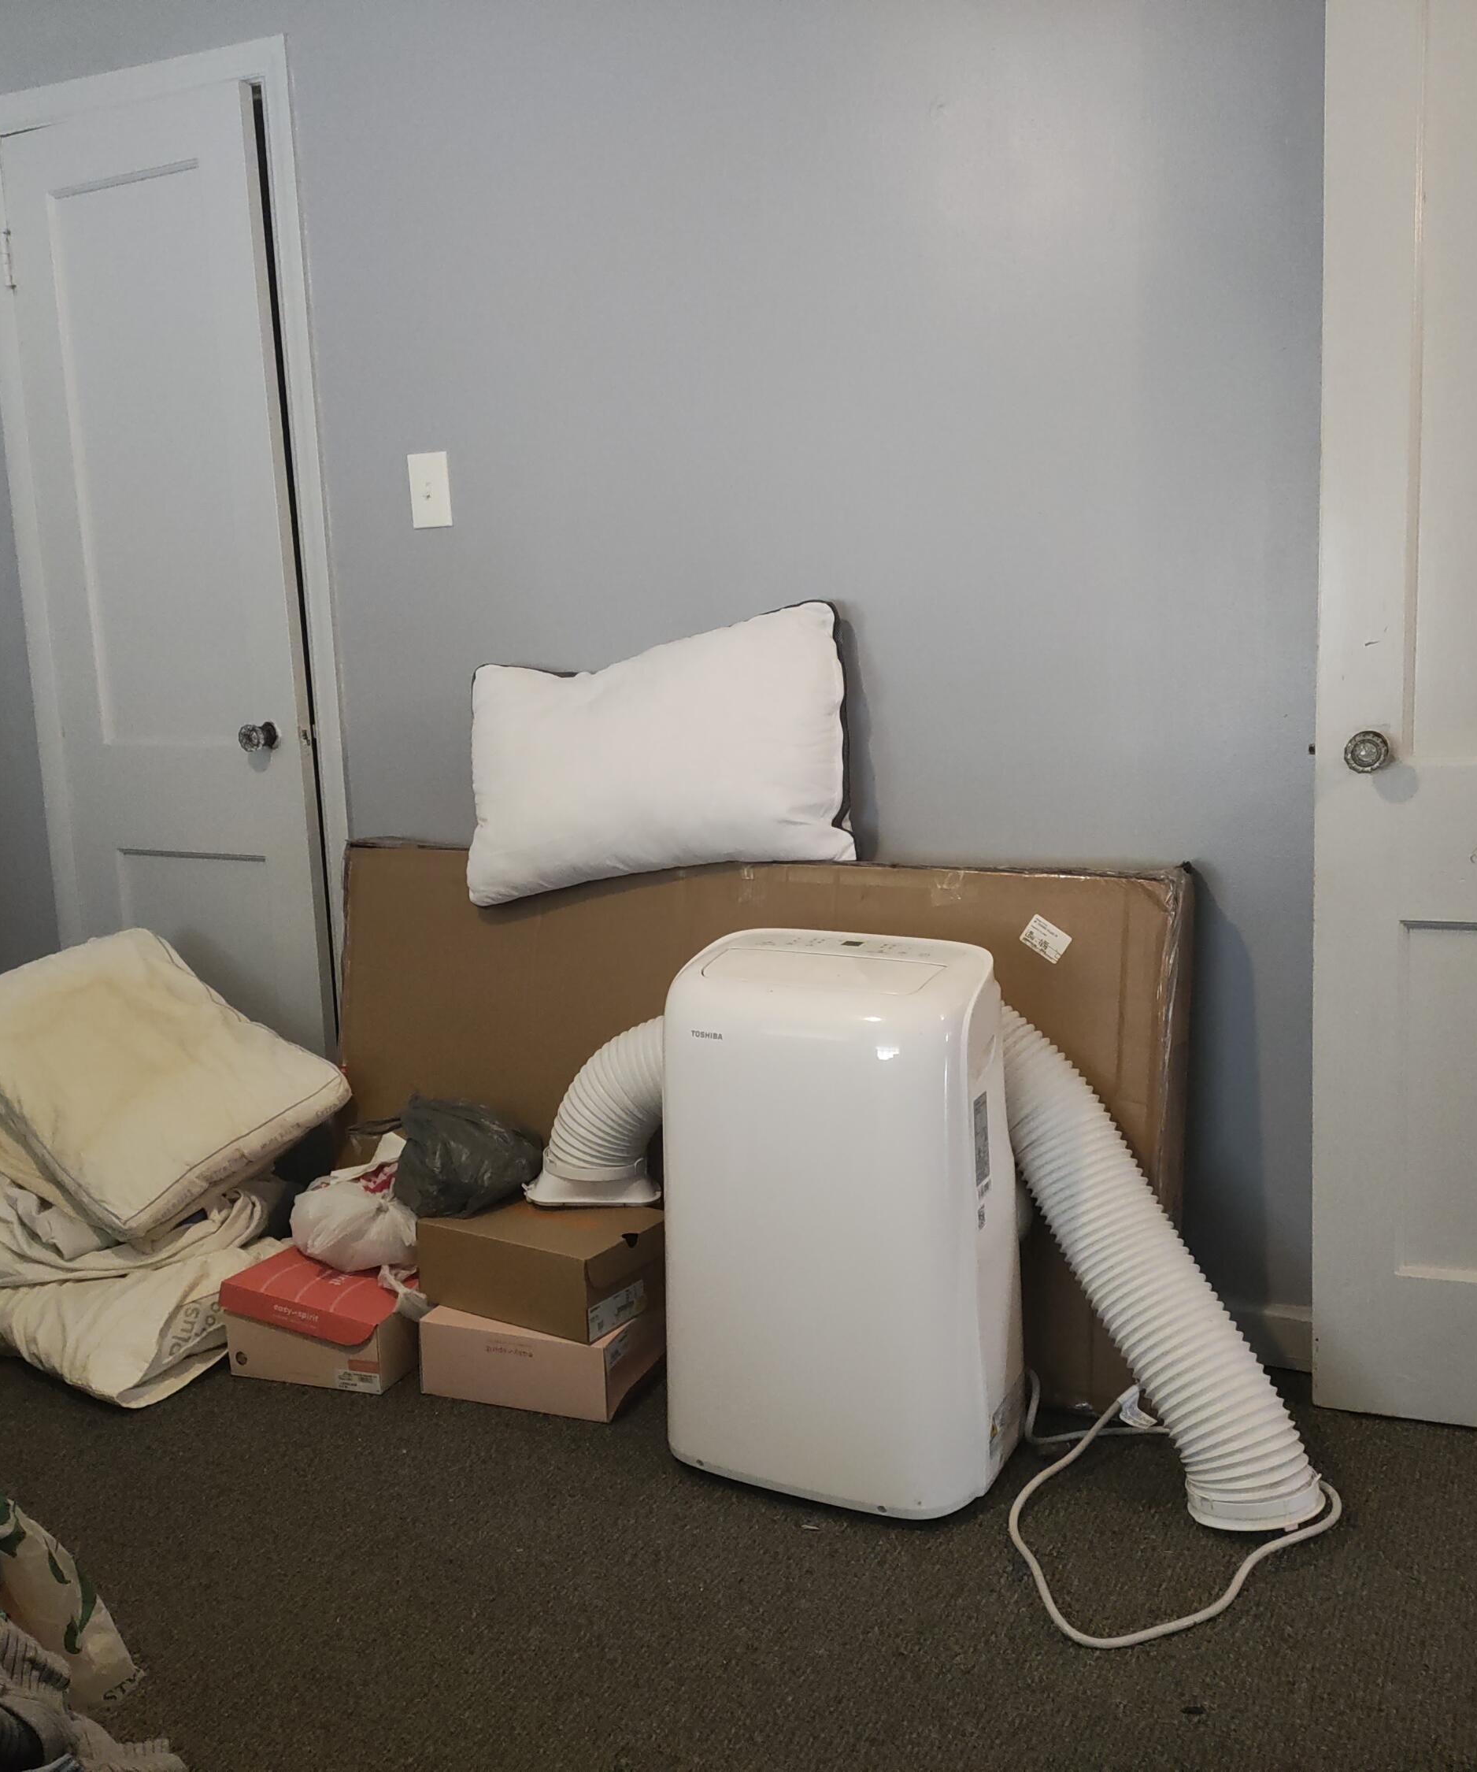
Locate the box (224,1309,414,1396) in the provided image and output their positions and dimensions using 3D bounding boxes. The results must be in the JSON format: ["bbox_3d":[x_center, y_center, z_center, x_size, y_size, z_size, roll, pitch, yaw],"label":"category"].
[{"bbox_3d":[-0.594,0.660,2.644,0.260,0.112,0.270,1,10,20],"label":"box"}]

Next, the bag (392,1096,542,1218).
[{"bbox_3d":[-0.412,0.412,2.585,0.225,0.165,0.170,2,10,24],"label":"bag"}]

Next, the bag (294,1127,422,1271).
[{"bbox_3d":[-0.599,0.496,2.657,0.210,0.185,0.180,2,10,24],"label":"bag"}]

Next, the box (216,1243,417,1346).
[{"bbox_3d":[-0.591,0.607,2.620,0.265,0.055,0.270,5,11,19],"label":"box"}]

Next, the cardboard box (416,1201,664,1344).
[{"bbox_3d":[-0.284,0.548,2.517,0.324,0.124,0.195,4,11,35],"label":"cardboard box"}]

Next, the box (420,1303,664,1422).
[{"bbox_3d":[-0.283,0.670,2.499,0.300,0.111,0.190,1,10,22],"label":"box"}]

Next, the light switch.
[{"bbox_3d":[-0.503,-0.645,2.789,0.073,0.116,0.012,2,10,24],"label":"light switch"}]

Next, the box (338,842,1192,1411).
[{"bbox_3d":[-0.031,0.316,2.628,1.380,0.740,0.100,2,0,24],"label":"box"}]

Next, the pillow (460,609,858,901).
[{"bbox_3d":[-0.137,-0.192,2.606,0.640,0.415,0.130,-3,-1,24],"label":"pillow"}]

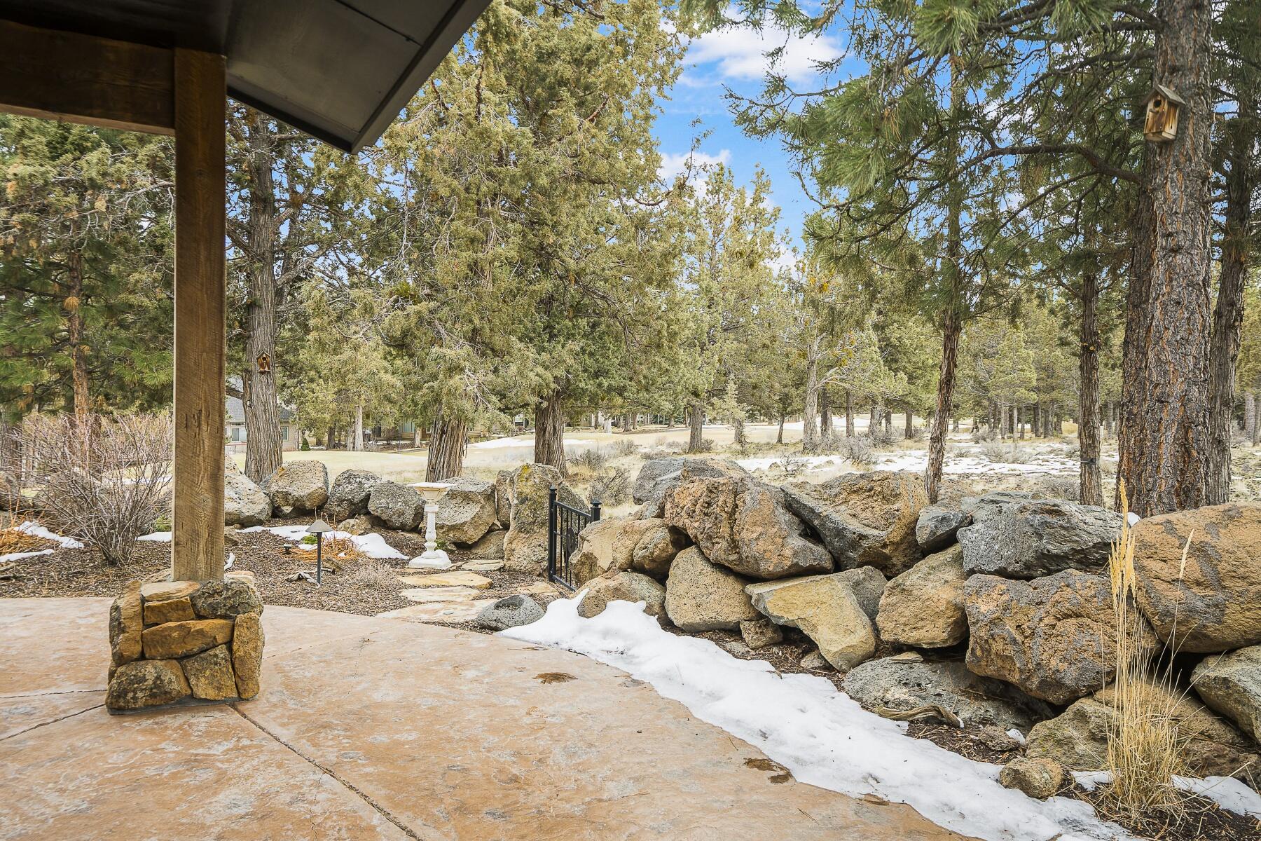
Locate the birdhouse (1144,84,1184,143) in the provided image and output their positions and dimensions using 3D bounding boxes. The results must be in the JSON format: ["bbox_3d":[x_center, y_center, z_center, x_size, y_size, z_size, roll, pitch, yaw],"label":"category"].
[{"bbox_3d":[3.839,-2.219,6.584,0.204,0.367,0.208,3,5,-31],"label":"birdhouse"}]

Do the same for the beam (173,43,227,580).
[{"bbox_3d":[-2.030,-0.479,4.293,0.207,2.431,0.207,0,0,-28],"label":"beam"}]

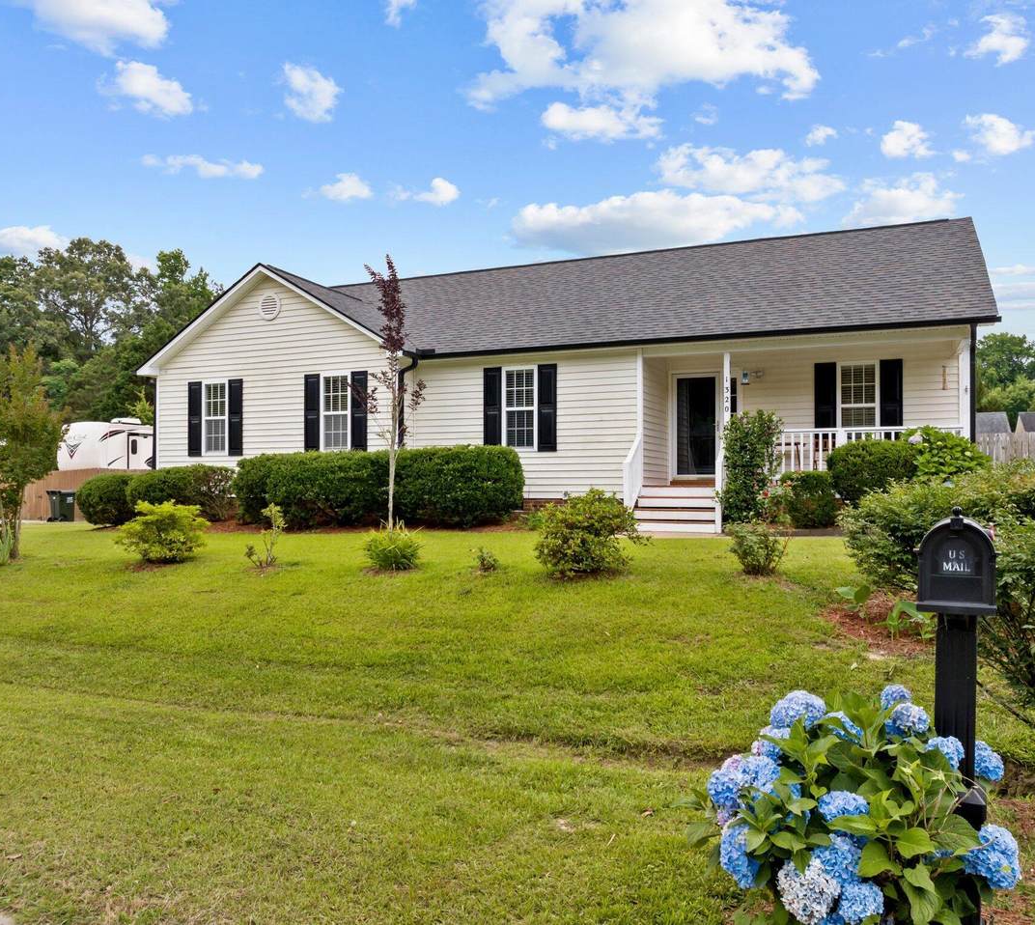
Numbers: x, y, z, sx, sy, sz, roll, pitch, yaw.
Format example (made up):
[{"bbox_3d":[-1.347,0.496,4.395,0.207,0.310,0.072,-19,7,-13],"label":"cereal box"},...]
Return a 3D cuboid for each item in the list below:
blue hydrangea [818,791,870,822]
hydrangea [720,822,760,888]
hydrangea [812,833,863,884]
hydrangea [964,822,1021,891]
[{"bbox_3d":[0.883,0.938,2.320,0.142,0.105,0.138,0,-1,0],"label":"blue hydrangea"},{"bbox_3d":[0.634,1.109,2.420,0.150,0.175,0.150,-1,-2,23],"label":"hydrangea"},{"bbox_3d":[0.849,1.051,2.270,0.140,0.140,0.135,0,-1,0],"label":"hydrangea"},{"bbox_3d":[1.377,1.142,2.480,0.165,0.180,0.165,-1,-2,23],"label":"hydrangea"}]

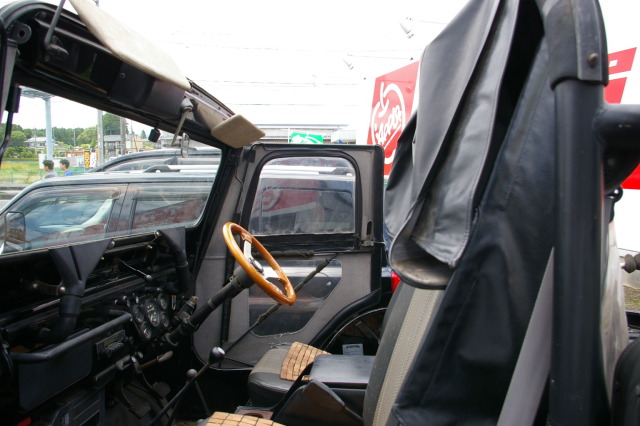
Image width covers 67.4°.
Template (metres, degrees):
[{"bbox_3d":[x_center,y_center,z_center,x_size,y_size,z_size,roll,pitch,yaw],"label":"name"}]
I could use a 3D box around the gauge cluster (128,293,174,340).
[{"bbox_3d":[-0.601,0.365,1.704,0.050,0.145,0.235,-16,0,8],"label":"gauge cluster"}]

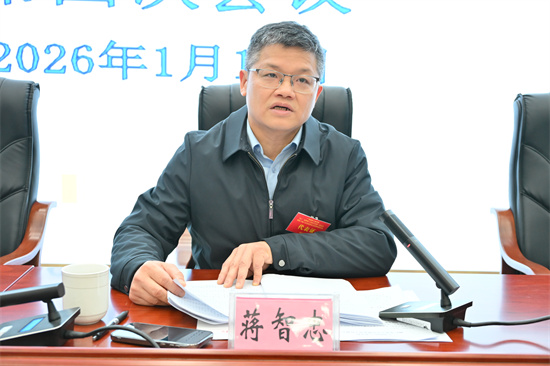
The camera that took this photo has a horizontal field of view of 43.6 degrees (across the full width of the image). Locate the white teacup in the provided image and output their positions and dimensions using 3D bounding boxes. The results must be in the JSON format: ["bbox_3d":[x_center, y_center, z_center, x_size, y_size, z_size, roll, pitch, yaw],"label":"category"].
[{"bbox_3d":[-0.355,0.209,1.287,0.089,0.100,0.089,1,7,0],"label":"white teacup"}]

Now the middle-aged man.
[{"bbox_3d":[-0.040,0.301,1.689,0.640,1.330,0.700,1,7,0],"label":"middle-aged man"}]

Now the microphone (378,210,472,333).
[{"bbox_3d":[0.275,0.163,1.301,0.175,0.205,0.095,6,9,36],"label":"microphone"}]

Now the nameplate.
[{"bbox_3d":[0.017,0.231,1.162,0.188,0.098,0.060,1,7,0],"label":"nameplate"}]

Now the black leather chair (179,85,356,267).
[{"bbox_3d":[-0.005,0.318,2.044,0.630,1.210,0.700,1,7,0],"label":"black leather chair"}]

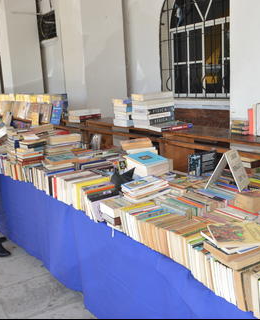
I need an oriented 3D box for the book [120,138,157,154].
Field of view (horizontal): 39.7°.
[{"bbox_3d":[0.070,-0.101,2.800,0.260,0.115,0.170,-7,12,-17],"label":"book"}]

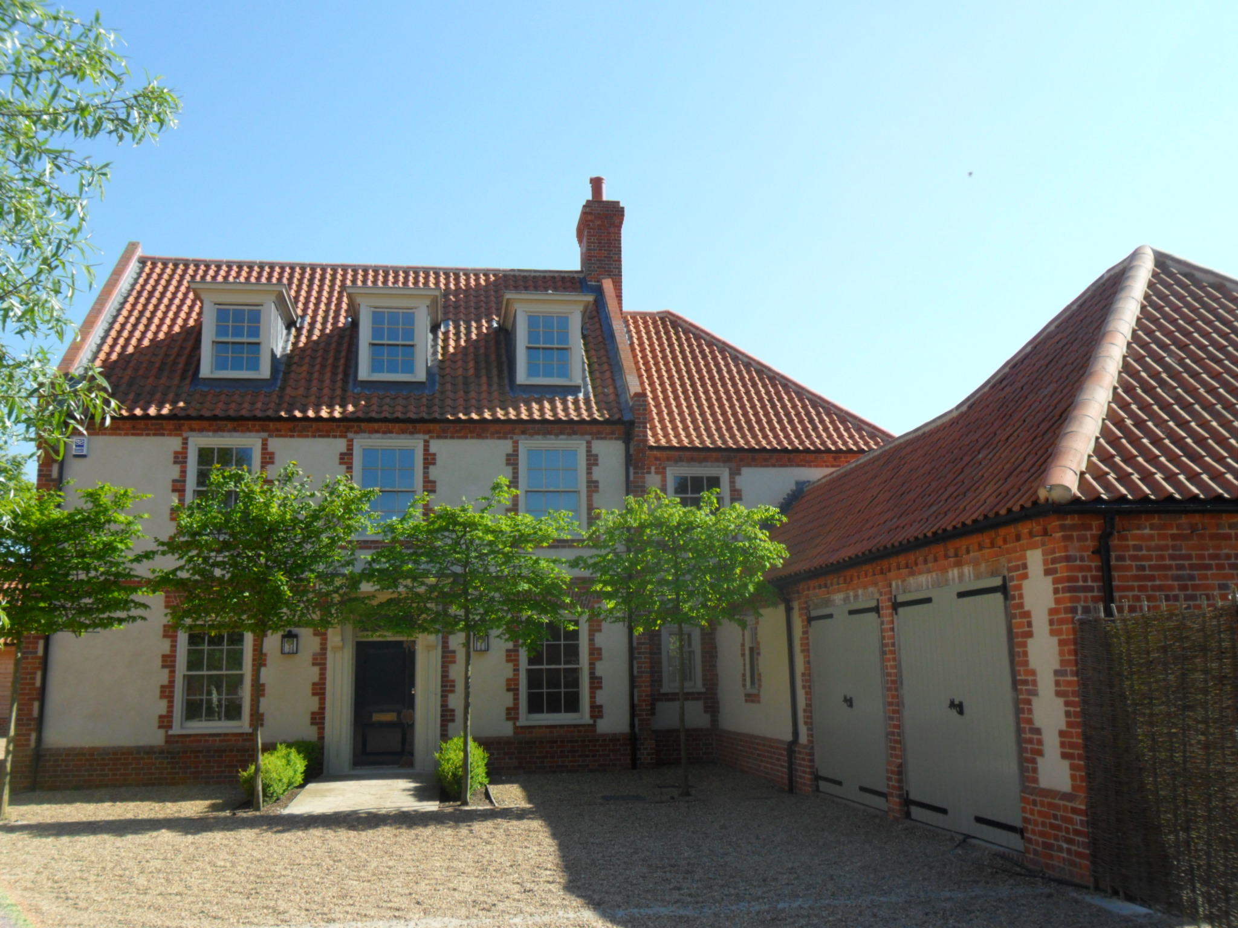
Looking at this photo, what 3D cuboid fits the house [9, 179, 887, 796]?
[{"bbox_3d":[-2.401,-0.221,22.898,14.625,11.817,8.181,1,-11,-8],"label":"house"}]

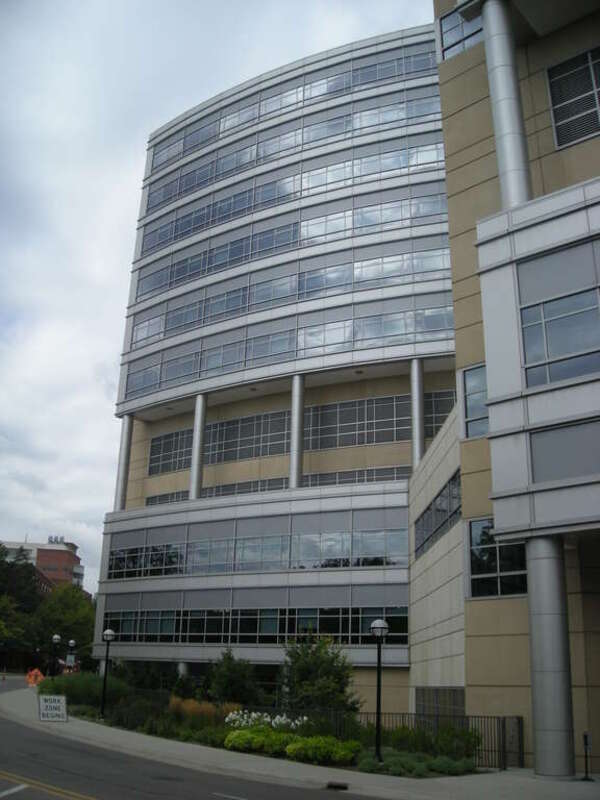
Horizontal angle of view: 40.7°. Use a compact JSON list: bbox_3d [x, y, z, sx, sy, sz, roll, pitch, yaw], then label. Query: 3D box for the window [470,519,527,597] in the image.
[{"bbox_3d":[4.809,3.751,19.620,1.580,1.913,0.150,-16,-26,40],"label":"window"}]

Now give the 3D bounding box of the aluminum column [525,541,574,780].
[{"bbox_3d":[5.383,5.392,17.453,0.830,4.905,0.830,2,-20,0],"label":"aluminum column"}]

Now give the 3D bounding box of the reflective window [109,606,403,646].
[{"bbox_3d":[-3.688,13.504,48.343,21.198,1.950,0.900,-9,-22,27],"label":"reflective window"}]

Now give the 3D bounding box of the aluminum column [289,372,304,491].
[{"bbox_3d":[-0.232,1.883,50.591,0.690,7.402,0.690,2,-20,0],"label":"aluminum column"}]

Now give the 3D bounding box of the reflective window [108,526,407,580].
[{"bbox_3d":[-3.645,9.608,49.726,21.420,2.080,0.900,-9,-22,27],"label":"reflective window"}]

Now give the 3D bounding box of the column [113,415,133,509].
[{"bbox_3d":[-12.670,4.477,57.930,0.720,7.098,0.720,2,-20,0],"label":"column"}]

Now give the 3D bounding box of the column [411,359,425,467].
[{"bbox_3d":[6.872,1.074,47.871,0.680,7.576,0.680,2,-20,0],"label":"column"}]

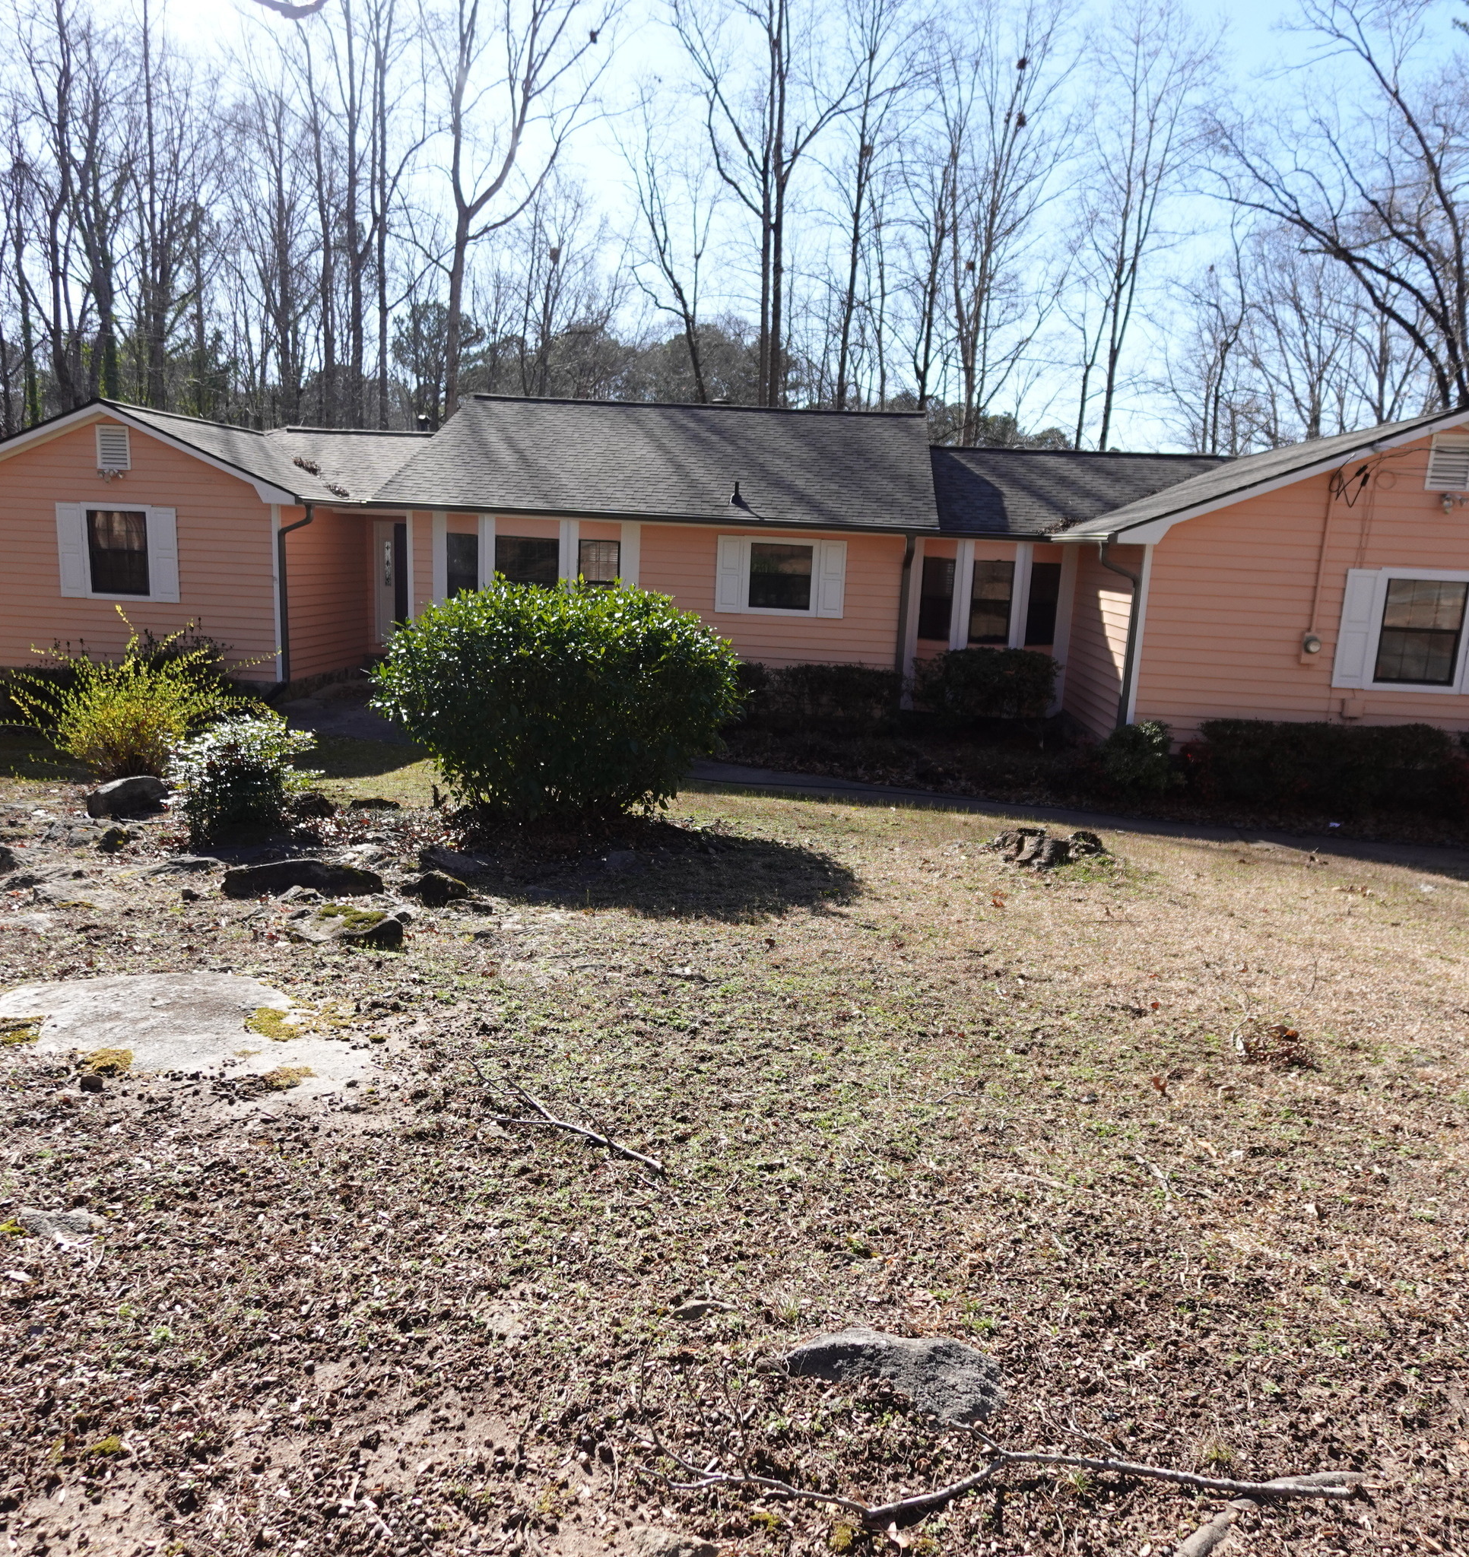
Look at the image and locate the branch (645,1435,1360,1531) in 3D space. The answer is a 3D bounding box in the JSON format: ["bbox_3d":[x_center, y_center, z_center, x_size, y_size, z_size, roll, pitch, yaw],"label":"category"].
[{"bbox_3d":[0.530,1.359,2.292,1.400,0.090,0.260,2,11,-1],"label":"branch"}]

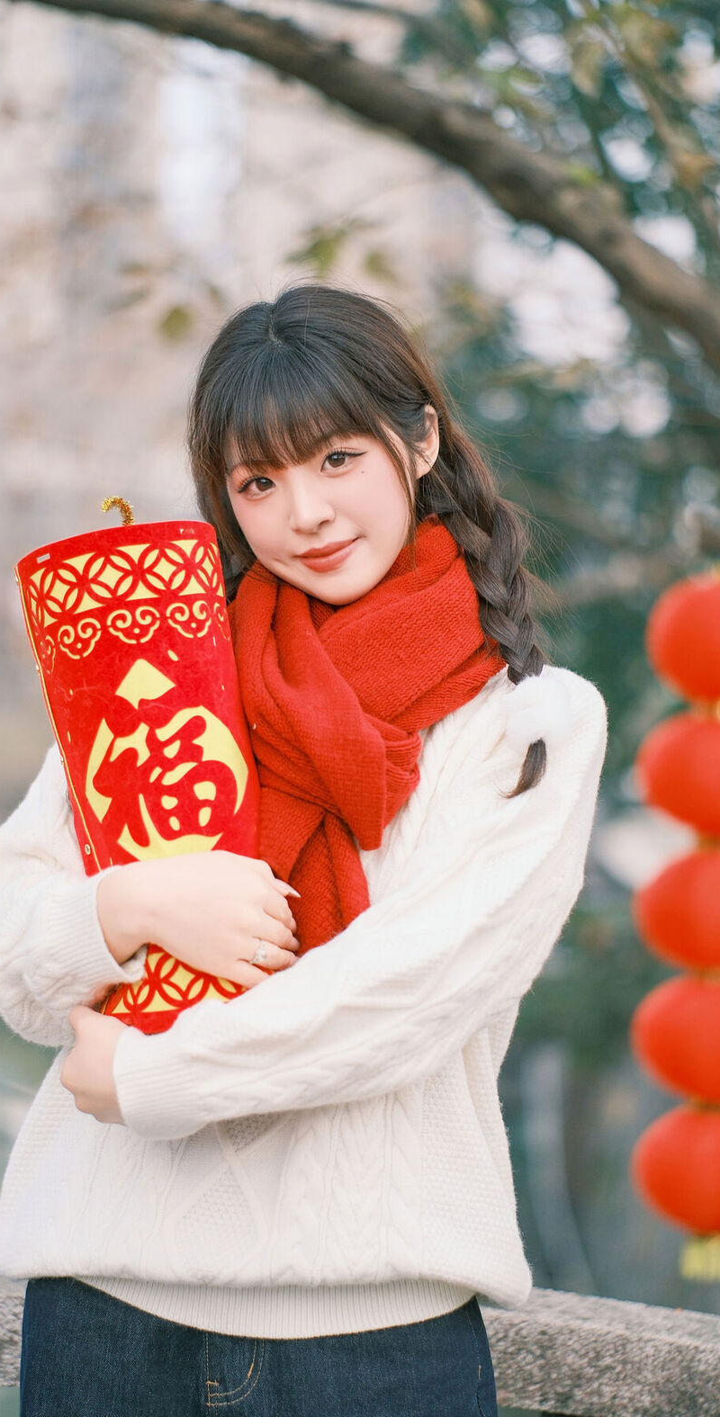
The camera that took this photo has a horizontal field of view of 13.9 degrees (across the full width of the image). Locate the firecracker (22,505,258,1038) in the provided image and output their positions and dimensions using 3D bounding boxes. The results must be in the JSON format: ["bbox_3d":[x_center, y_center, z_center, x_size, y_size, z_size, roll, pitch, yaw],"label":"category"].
[{"bbox_3d":[-0.148,0.054,2.100,0.145,0.365,0.137,-9,6,-7],"label":"firecracker"}]

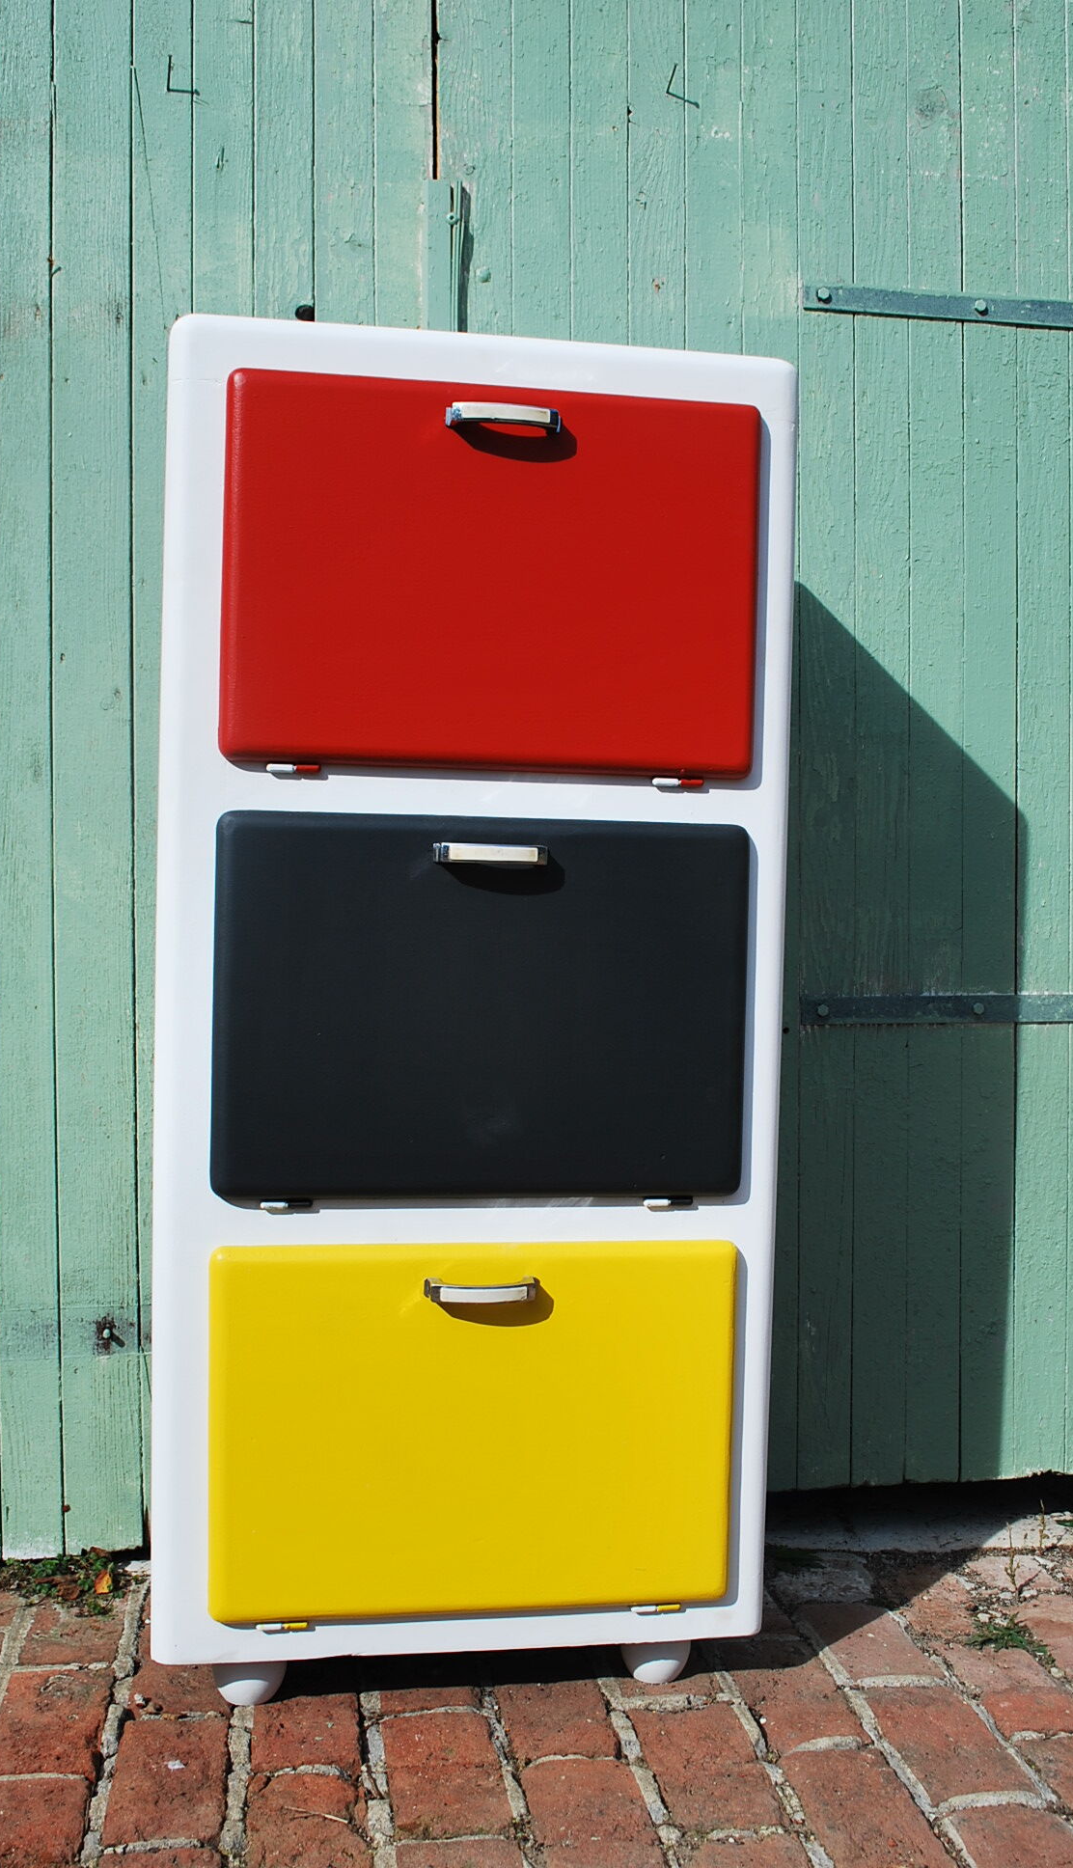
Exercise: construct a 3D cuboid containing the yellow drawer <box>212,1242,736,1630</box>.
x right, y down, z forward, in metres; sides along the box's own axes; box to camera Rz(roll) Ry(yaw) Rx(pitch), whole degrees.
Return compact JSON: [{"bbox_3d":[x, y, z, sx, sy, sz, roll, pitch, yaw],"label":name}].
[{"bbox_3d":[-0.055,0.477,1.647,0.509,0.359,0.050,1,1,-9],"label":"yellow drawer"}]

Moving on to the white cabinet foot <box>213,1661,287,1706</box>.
[{"bbox_3d":[-0.280,0.722,1.678,0.072,0.058,0.072,1,1,-9],"label":"white cabinet foot"}]

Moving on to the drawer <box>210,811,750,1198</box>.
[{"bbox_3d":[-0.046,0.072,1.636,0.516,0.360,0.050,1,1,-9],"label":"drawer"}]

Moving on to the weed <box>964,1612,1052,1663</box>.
[{"bbox_3d":[0.507,0.749,1.837,0.080,0.030,0.070,1,1,-9],"label":"weed"}]

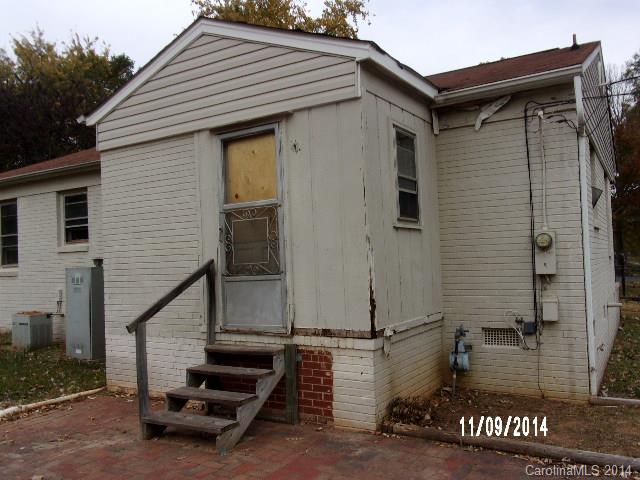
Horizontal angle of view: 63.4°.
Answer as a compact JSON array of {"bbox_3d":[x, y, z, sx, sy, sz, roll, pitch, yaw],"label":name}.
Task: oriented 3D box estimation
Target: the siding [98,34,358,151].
[{"bbox_3d":[-1.206,-1.643,5.366,3.583,1.011,0.067,-3,-1,32],"label":"siding"}]

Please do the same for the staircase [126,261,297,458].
[{"bbox_3d":[-0.903,0.929,4.590,1.007,1.513,1.066,-3,-1,32],"label":"staircase"}]

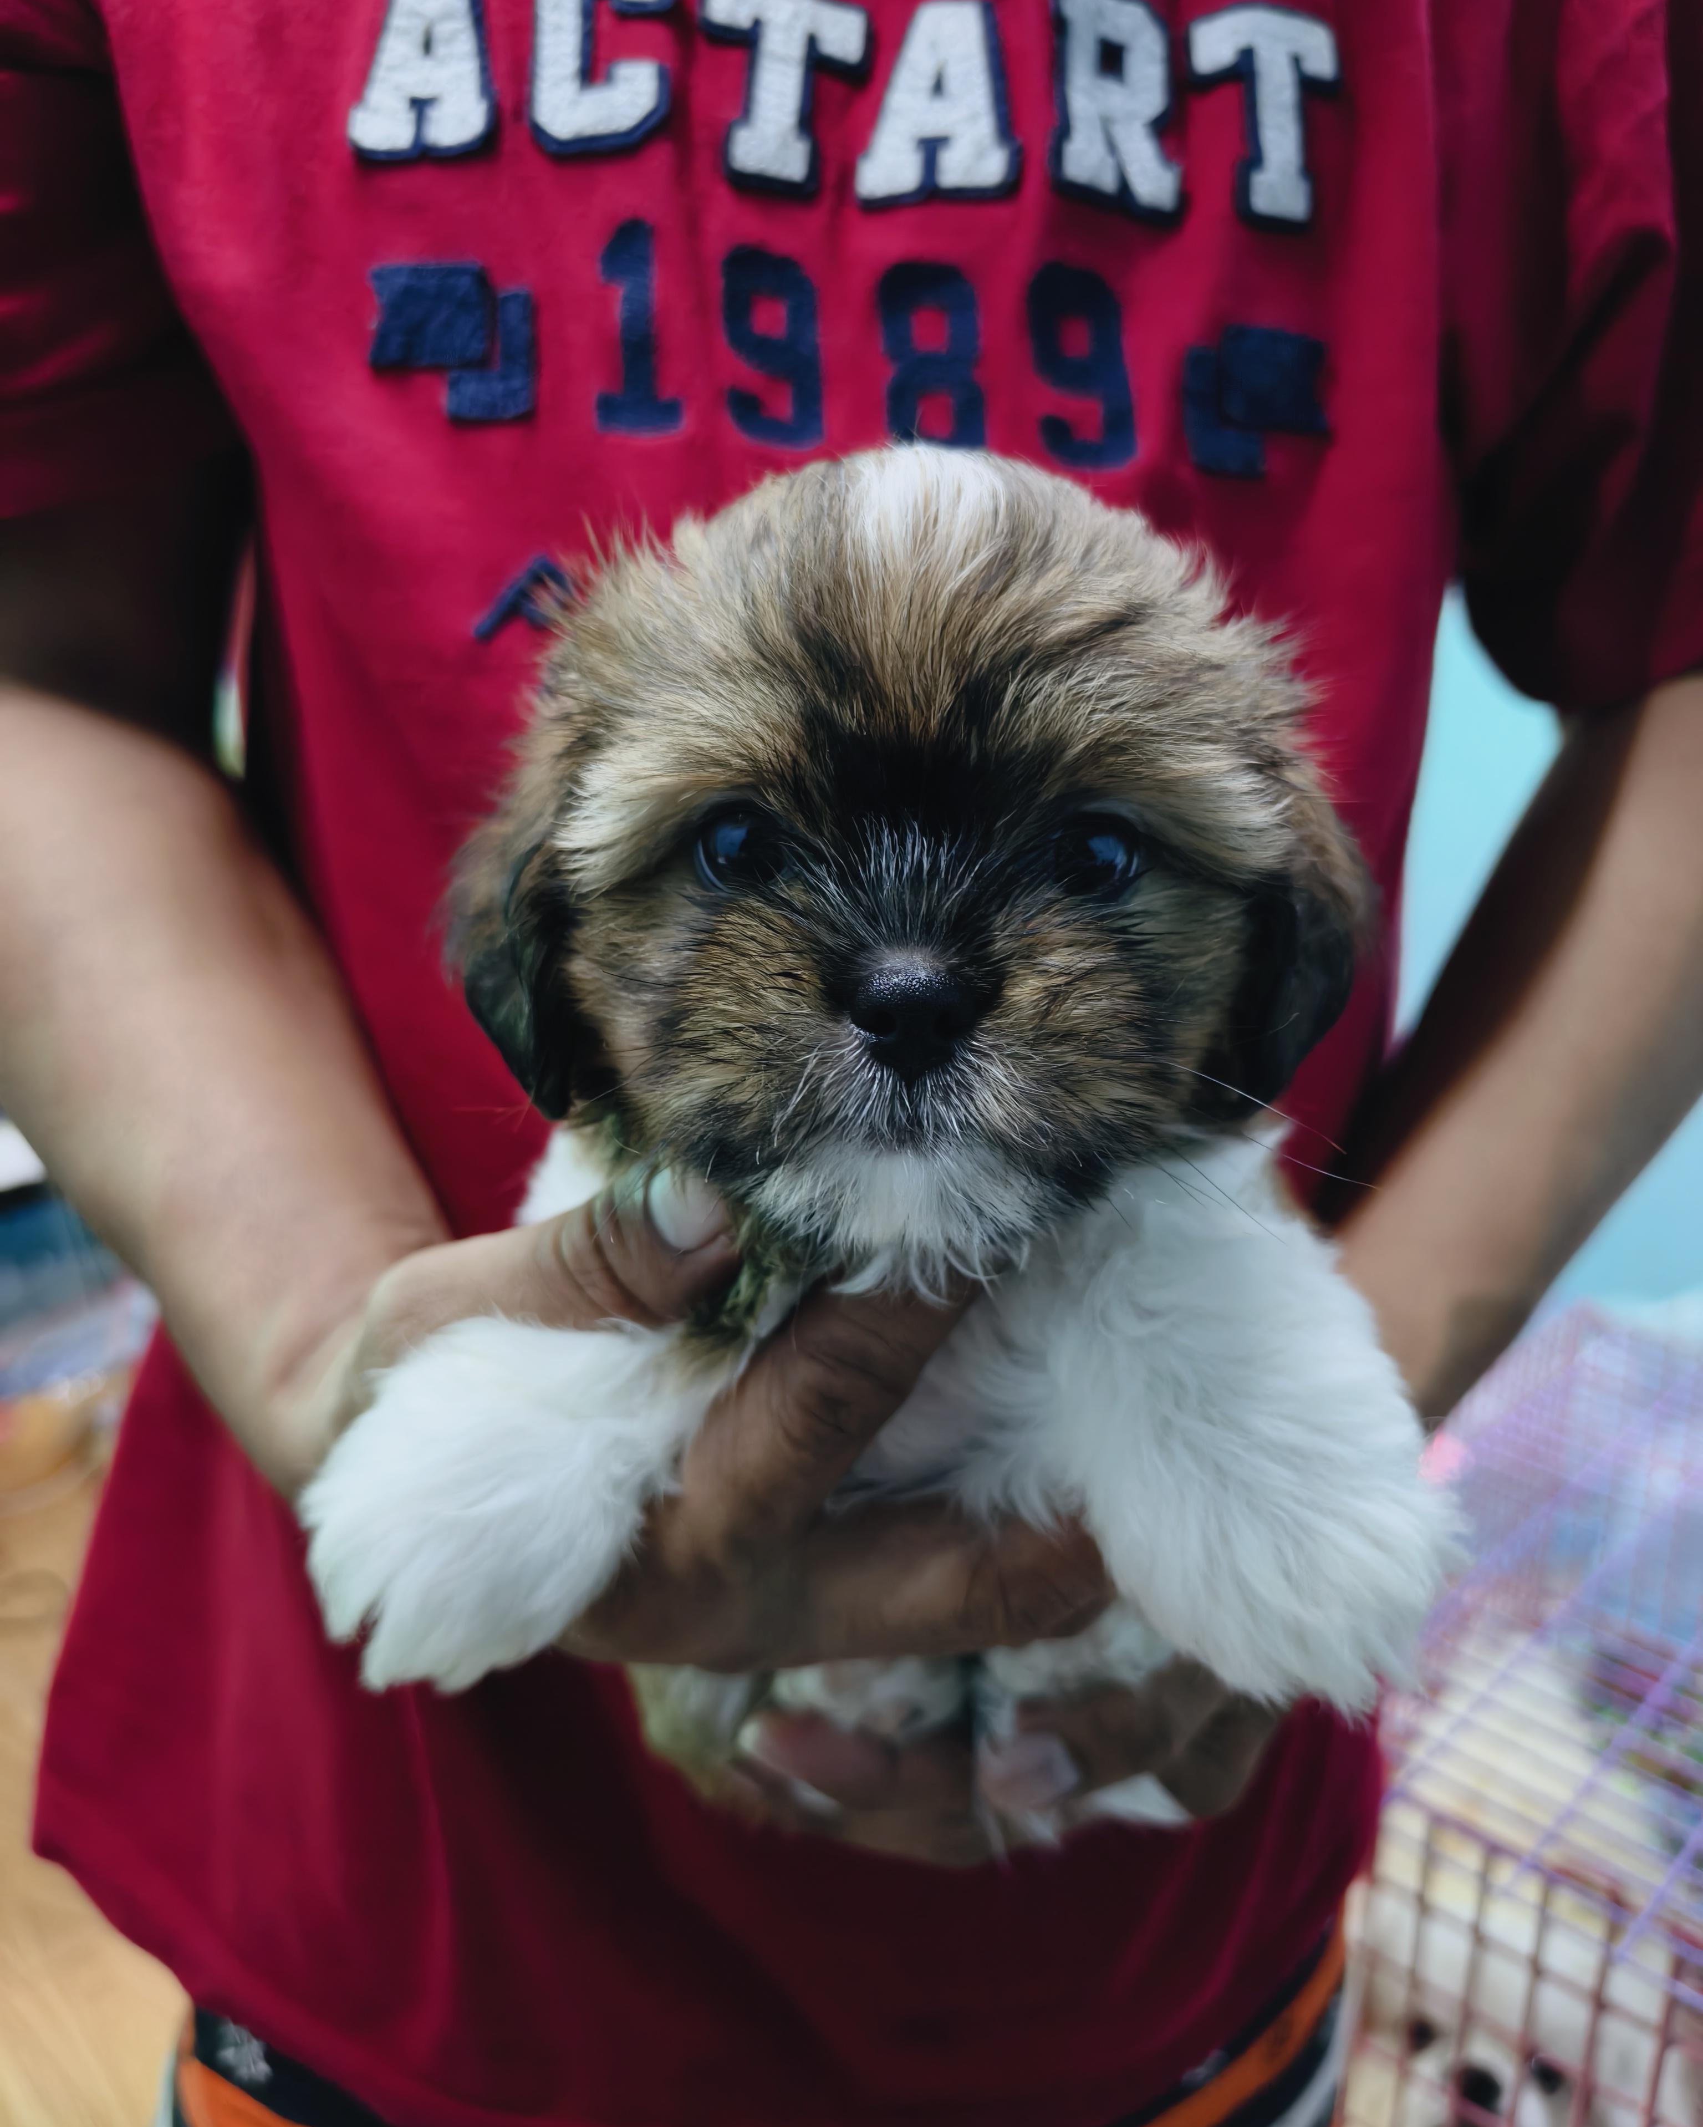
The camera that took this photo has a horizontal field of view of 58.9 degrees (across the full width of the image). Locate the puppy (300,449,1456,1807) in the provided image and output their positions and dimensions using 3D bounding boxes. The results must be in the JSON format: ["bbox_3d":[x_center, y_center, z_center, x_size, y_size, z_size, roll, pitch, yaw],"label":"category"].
[{"bbox_3d":[0.005,0.030,0.300,0.185,0.255,0.165,-1,15,1],"label":"puppy"}]

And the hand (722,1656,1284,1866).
[{"bbox_3d":[0.045,0.158,0.370,0.155,0.075,0.090,-12,20,-15],"label":"hand"}]

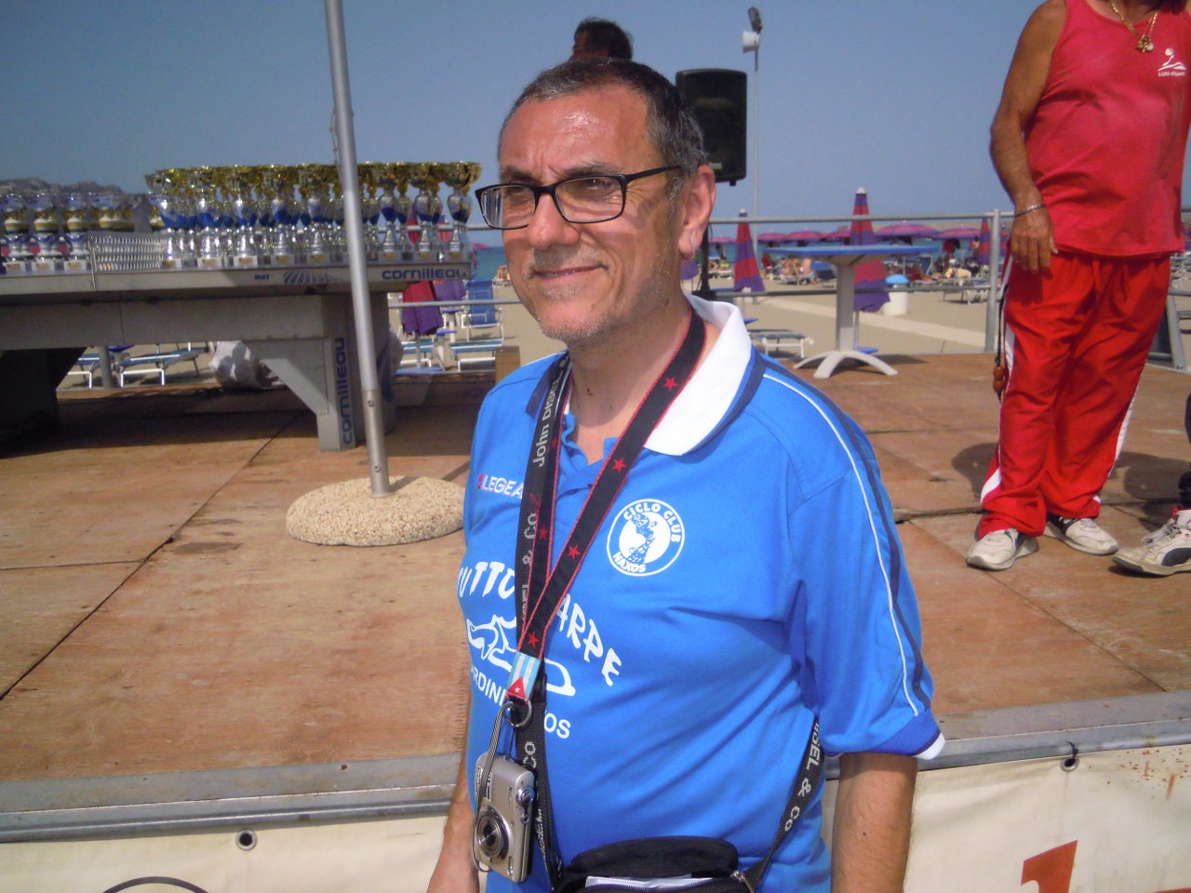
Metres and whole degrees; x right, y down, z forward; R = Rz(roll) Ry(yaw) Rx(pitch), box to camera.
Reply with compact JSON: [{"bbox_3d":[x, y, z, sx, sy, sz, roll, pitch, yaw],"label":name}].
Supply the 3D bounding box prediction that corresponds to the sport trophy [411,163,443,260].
[{"bbox_3d":[-0.681,-0.931,3.828,0.117,0.376,0.117,-3,12,-8],"label":"sport trophy"}]

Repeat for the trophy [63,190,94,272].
[{"bbox_3d":[-1.974,-0.811,3.656,0.102,0.288,0.102,-3,12,-8],"label":"trophy"}]

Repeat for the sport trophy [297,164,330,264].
[{"bbox_3d":[-1.098,-0.904,3.771,0.117,0.377,0.117,-3,12,-8],"label":"sport trophy"}]

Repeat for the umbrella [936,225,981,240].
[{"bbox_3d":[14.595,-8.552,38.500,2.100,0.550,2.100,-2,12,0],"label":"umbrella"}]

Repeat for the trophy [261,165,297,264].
[{"bbox_3d":[-1.306,-0.945,3.949,0.125,0.399,0.119,-3,12,-6],"label":"trophy"}]

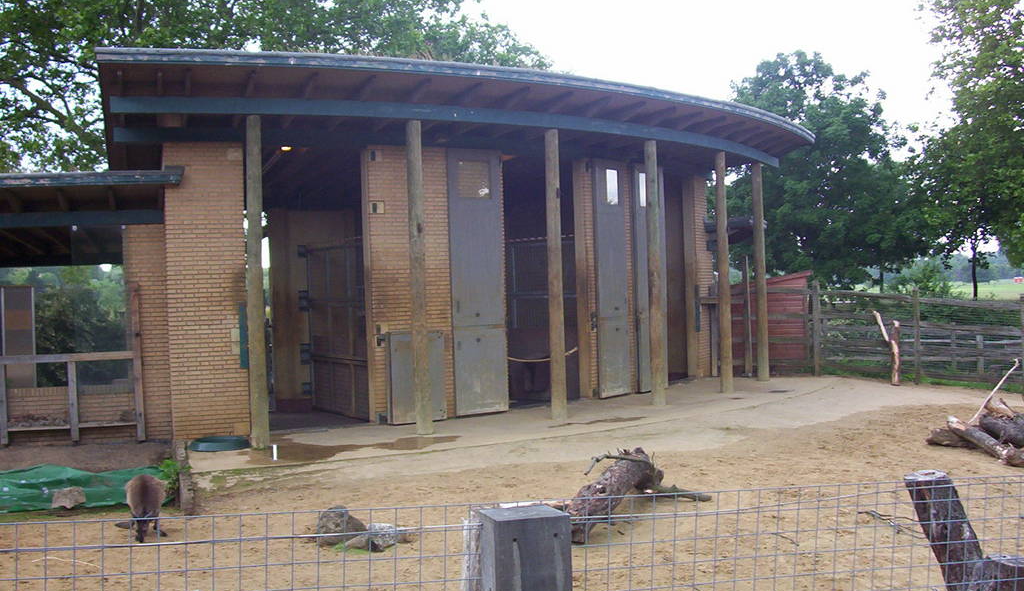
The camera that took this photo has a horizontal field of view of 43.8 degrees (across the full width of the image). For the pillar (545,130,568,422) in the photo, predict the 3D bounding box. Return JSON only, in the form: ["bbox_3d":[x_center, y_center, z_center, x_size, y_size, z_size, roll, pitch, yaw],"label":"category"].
[{"bbox_3d":[0.611,-0.278,17.700,0.215,4.030,0.215,-2,0,0],"label":"pillar"}]

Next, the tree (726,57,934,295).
[{"bbox_3d":[10.327,-3.369,42.033,6.300,9.340,6.300,-2,0,0],"label":"tree"}]

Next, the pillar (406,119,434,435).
[{"bbox_3d":[-1.193,-0.233,16.500,0.215,4.050,0.215,-2,0,-30],"label":"pillar"}]

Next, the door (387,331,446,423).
[{"bbox_3d":[-1.374,1.186,18.518,0.962,1.284,0.070,-2,1,-37],"label":"door"}]

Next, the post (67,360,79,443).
[{"bbox_3d":[-5.885,1.418,17.095,0.103,1.108,0.100,-3,0,-12],"label":"post"}]

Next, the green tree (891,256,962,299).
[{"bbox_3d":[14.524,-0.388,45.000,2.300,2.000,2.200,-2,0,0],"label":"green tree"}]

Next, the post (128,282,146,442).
[{"bbox_3d":[-5.041,0.896,17.191,0.115,2.144,0.110,-2,0,-12],"label":"post"}]

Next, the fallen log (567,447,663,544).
[{"bbox_3d":[0.866,1.661,10.800,0.430,0.442,2.150,-2,1,20],"label":"fallen log"}]

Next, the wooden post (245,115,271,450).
[{"bbox_3d":[-3.207,-0.168,16.102,0.220,4.206,0.220,-1,1,-20],"label":"wooden post"}]

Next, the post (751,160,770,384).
[{"bbox_3d":[4.582,-0.426,23.500,0.210,4.020,0.210,-1,0,28],"label":"post"}]

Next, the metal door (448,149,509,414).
[{"bbox_3d":[-0.496,-0.196,19.338,0.996,3.989,0.070,-2,1,-39],"label":"metal door"}]

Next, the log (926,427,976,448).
[{"bbox_3d":[4.846,1.559,13.900,0.750,0.200,0.260,-1,0,31],"label":"log"}]

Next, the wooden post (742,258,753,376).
[{"bbox_3d":[4.669,0.412,25.290,0.130,2.392,0.130,-2,0,-5],"label":"wooden post"}]

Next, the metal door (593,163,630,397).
[{"bbox_3d":[1.656,-0.254,20.900,0.080,3.820,0.800,-1,1,41],"label":"metal door"}]

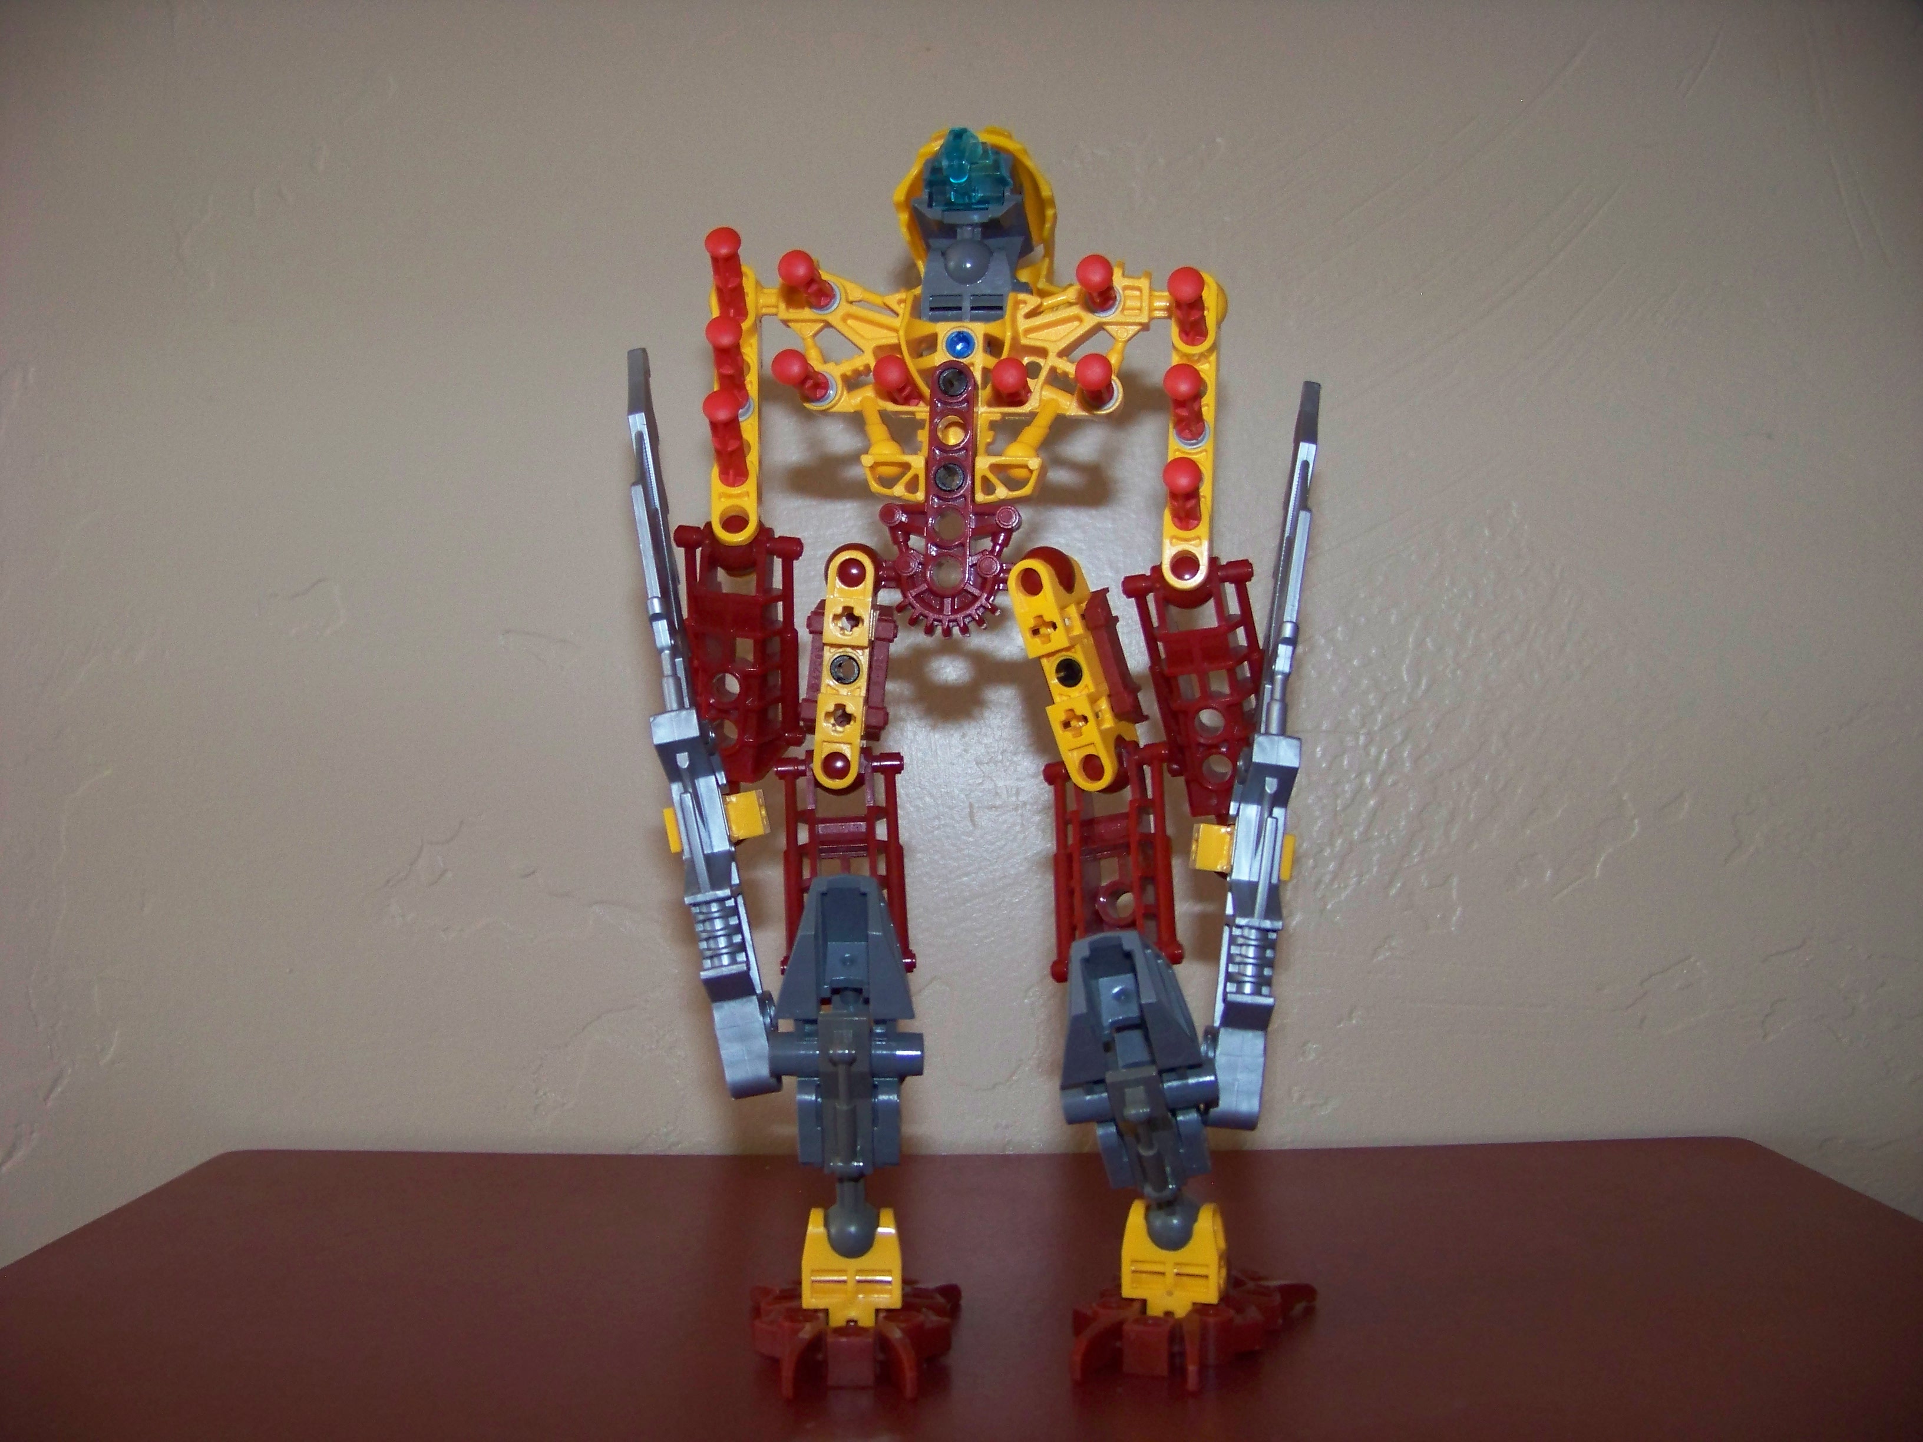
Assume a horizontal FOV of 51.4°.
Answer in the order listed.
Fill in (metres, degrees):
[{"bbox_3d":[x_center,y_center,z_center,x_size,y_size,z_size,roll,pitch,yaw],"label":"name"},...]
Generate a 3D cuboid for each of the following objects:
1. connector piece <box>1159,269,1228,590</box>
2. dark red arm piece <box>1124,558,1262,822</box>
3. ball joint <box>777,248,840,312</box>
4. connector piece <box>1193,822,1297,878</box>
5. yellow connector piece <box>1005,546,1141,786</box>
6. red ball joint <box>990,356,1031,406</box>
[{"bbox_3d":[0.040,-0.049,0.347,0.008,0.056,0.013,1,-13,10],"label":"connector piece"},{"bbox_3d":[0.041,-0.007,0.344,0.022,0.047,0.014,-9,-3,7],"label":"dark red arm piece"},{"bbox_3d":[-0.025,-0.073,0.330,0.006,0.006,0.020,-1,-1,8],"label":"ball joint"},{"bbox_3d":[0.047,0.022,0.334,0.017,0.008,0.008,7,0,3],"label":"connector piece"},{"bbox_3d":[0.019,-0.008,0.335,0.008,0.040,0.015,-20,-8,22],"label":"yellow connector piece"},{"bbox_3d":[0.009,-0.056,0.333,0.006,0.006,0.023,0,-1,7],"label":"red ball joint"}]

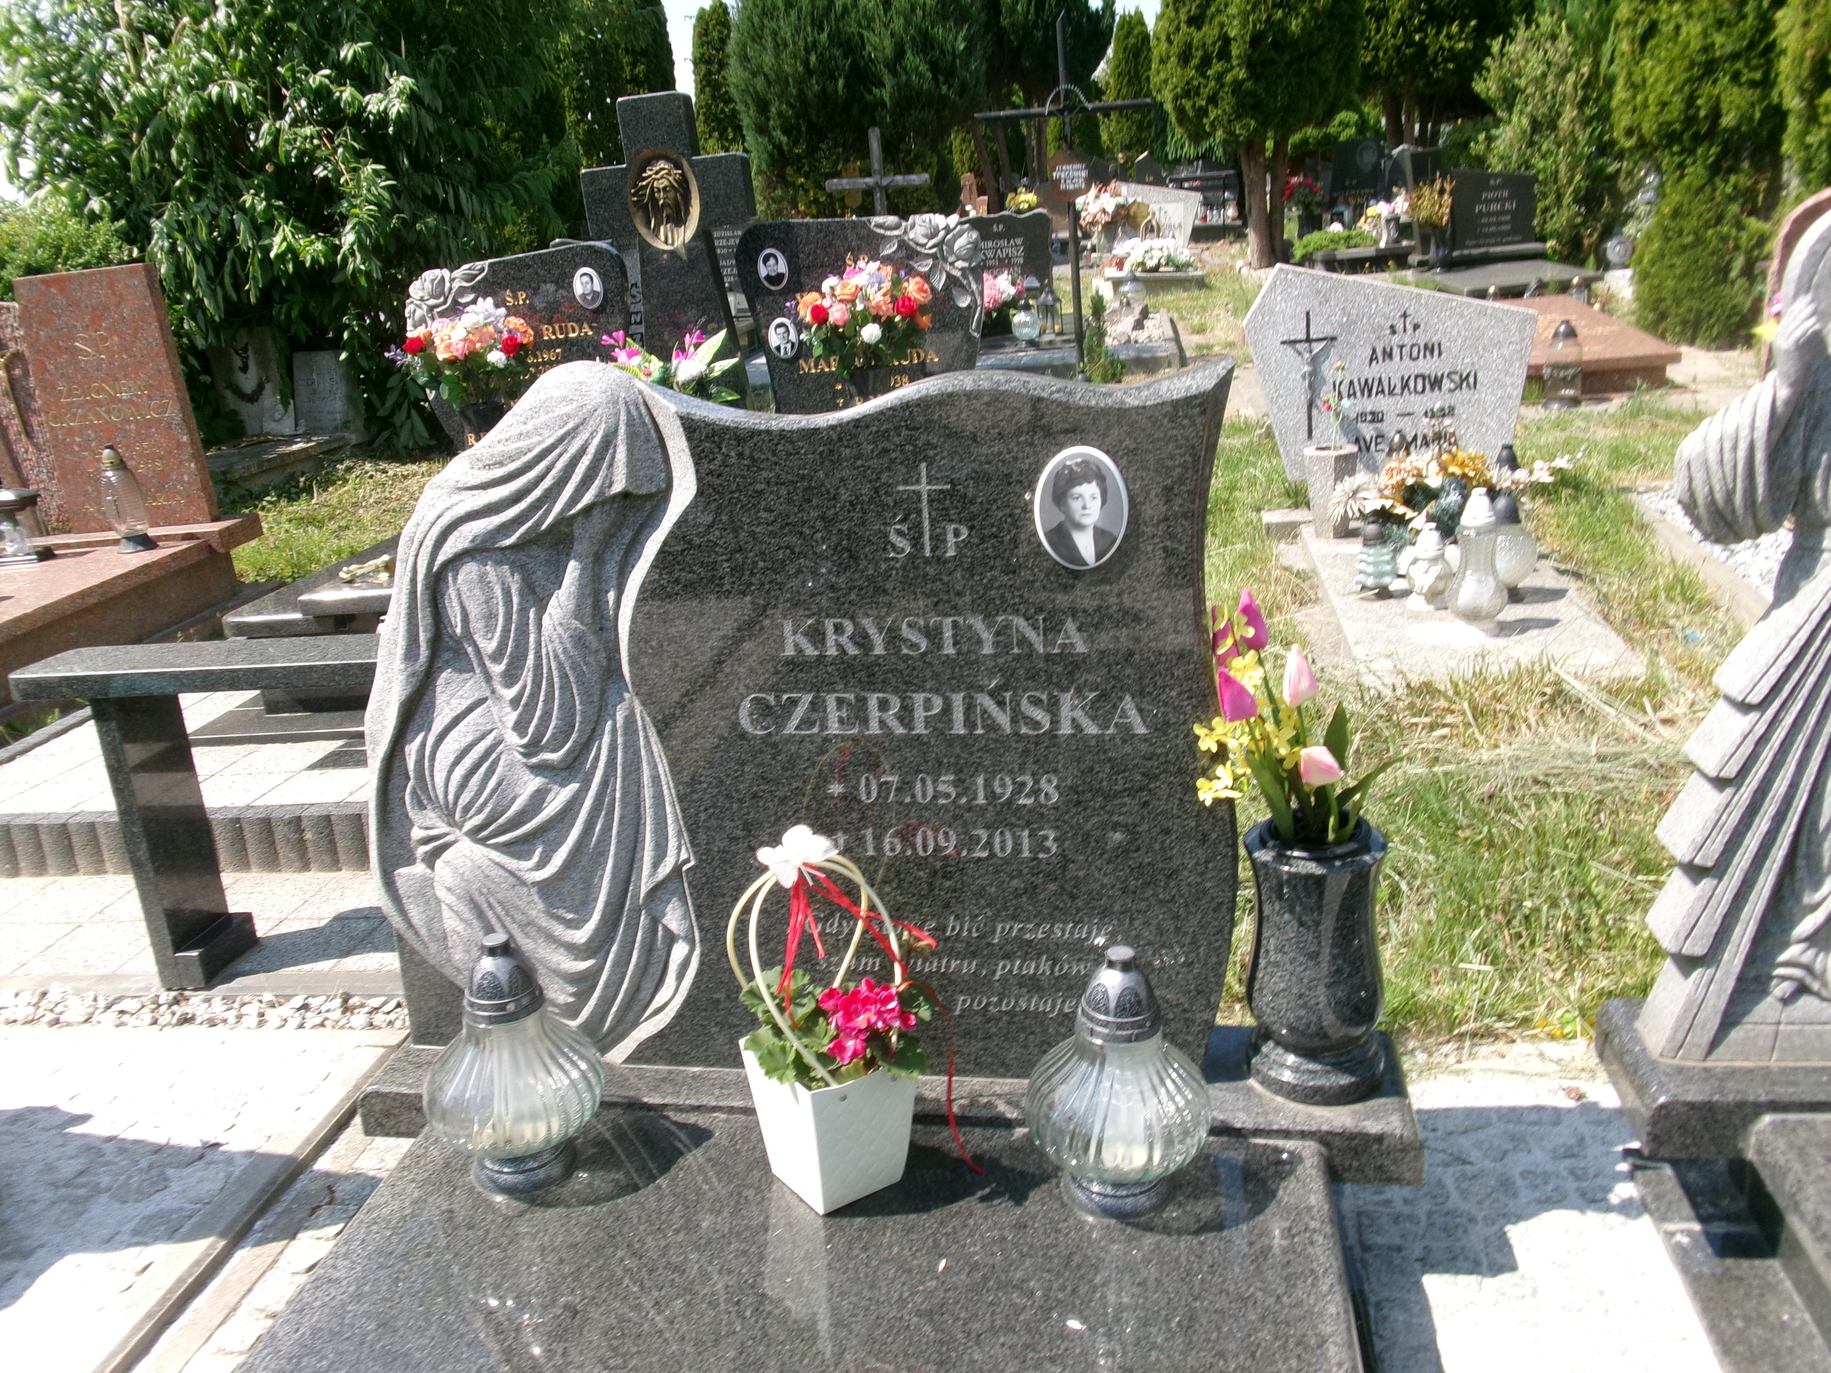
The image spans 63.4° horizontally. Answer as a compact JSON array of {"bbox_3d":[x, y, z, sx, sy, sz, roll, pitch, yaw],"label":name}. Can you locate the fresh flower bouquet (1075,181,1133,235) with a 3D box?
[{"bbox_3d":[1.460,-3.715,11.500,0.430,0.400,0.360,0,18,9],"label":"fresh flower bouquet"}]

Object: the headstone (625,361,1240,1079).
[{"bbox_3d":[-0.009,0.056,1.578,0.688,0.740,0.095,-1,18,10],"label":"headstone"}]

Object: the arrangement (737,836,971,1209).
[{"bbox_3d":[-0.072,0.316,1.462,0.180,0.389,0.160,-13,20,-25],"label":"arrangement"}]

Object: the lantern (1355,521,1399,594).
[{"bbox_3d":[1.121,-0.316,3.602,0.103,0.175,0.103,-1,18,10],"label":"lantern"}]

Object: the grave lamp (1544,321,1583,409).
[{"bbox_3d":[2.797,-1.391,6.400,0.165,0.360,0.165,0,18,9],"label":"grave lamp"}]

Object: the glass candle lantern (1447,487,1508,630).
[{"bbox_3d":[1.254,-0.287,3.272,0.127,0.305,0.127,-1,18,10],"label":"glass candle lantern"}]

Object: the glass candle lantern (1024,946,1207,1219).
[{"bbox_3d":[0.199,0.388,1.470,0.182,0.283,0.182,0,18,9],"label":"glass candle lantern"}]

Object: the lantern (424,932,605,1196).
[{"bbox_3d":[-0.432,0.392,1.555,0.182,0.283,0.182,0,18,9],"label":"lantern"}]

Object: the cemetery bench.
[{"bbox_3d":[-0.701,0.176,2.012,0.950,0.463,0.145,-1,18,10],"label":"cemetery bench"}]

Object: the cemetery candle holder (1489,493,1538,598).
[{"bbox_3d":[1.505,-0.360,3.750,0.147,0.262,0.147,0,18,9],"label":"cemetery candle holder"}]

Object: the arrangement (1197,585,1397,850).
[{"bbox_3d":[0.392,0.035,1.538,0.195,0.245,0.160,0,18,9],"label":"arrangement"}]

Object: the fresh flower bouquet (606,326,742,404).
[{"bbox_3d":[-0.626,-0.784,3.800,0.360,0.300,0.280,0,18,9],"label":"fresh flower bouquet"}]

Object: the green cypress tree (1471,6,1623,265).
[{"bbox_3d":[4.904,-4.232,11.532,1.075,1.912,1.022,-1,18,10],"label":"green cypress tree"}]

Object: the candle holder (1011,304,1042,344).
[{"bbox_3d":[0.569,-1.881,7.656,0.148,0.187,0.148,-1,18,10],"label":"candle holder"}]

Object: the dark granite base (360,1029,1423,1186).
[{"bbox_3d":[-0.044,0.467,1.741,1.188,0.056,0.216,0,18,9],"label":"dark granite base"}]

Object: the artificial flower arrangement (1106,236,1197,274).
[{"bbox_3d":[2.130,-3.887,13.264,0.740,0.295,0.400,-1,18,10],"label":"artificial flower arrangement"}]

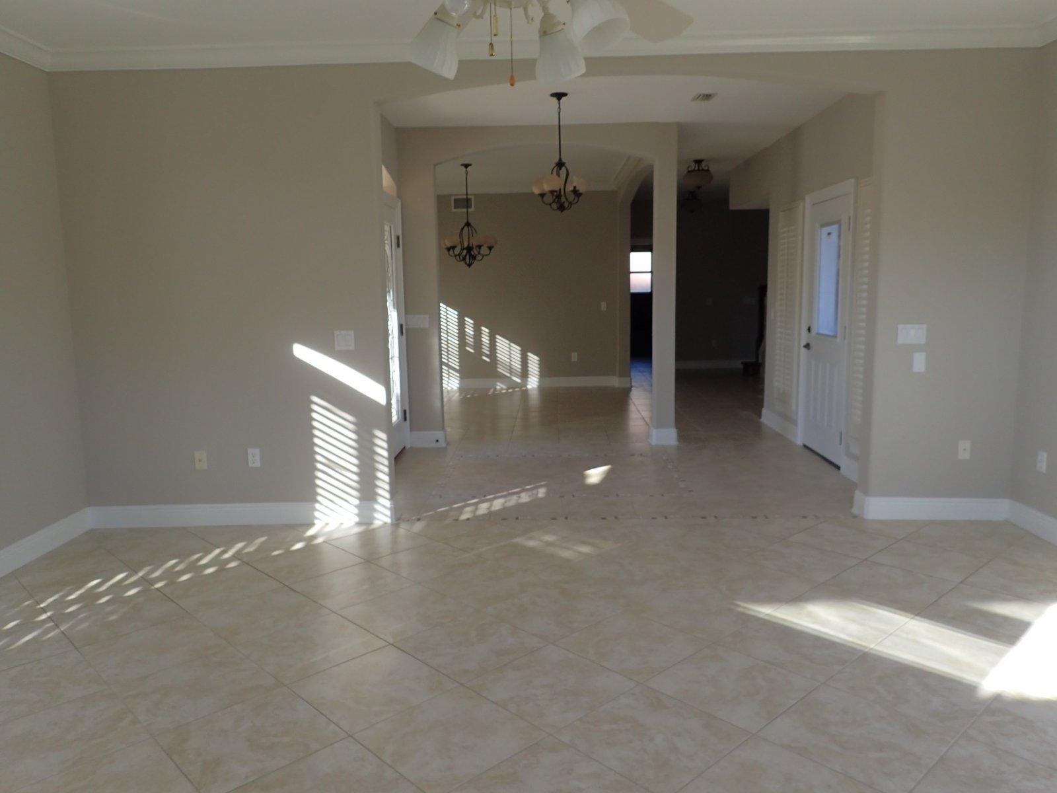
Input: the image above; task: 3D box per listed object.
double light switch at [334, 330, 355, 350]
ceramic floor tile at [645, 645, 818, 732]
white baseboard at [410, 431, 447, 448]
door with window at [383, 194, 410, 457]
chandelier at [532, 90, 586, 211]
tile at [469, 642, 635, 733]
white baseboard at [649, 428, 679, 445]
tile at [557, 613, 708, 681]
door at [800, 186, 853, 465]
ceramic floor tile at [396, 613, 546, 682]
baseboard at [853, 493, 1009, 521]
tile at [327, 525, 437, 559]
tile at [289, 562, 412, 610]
[{"bbox_3d":[-1.110,-0.336,4.606,0.116,0.115,0.008,-1,7,2],"label":"double light switch"},{"bbox_3d":[0.720,1.022,2.704,0.452,0.010,0.452,-8,10,-43],"label":"ceramic floor tile"},{"bbox_3d":[-0.948,0.408,7.224,0.345,0.146,0.015,-1,7,2],"label":"white baseboard"},{"bbox_3d":[-1.177,-0.522,6.359,0.060,2.080,0.940,-1,8,2],"label":"door with window"},{"bbox_3d":[0.222,-1.740,5.487,0.382,0.821,0.382,-1,8,2],"label":"chandelier"},{"bbox_3d":[0.082,1.030,2.728,0.452,0.010,0.452,-8,10,-43],"label":"tile"},{"bbox_3d":[1.208,0.349,6.879,0.245,0.135,0.225,-1,8,2],"label":"white baseboard"},{"bbox_3d":[0.411,0.986,3.033,0.452,0.010,0.452,-8,10,-43],"label":"tile"},{"bbox_3d":[2.362,-0.553,6.087,0.060,2.100,1.014,-1,8,2],"label":"door"},{"bbox_3d":[-0.226,0.985,3.028,0.446,0.010,0.446,-8,11,-43],"label":"ceramic floor tile"},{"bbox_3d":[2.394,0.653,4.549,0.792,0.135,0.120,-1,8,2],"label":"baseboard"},{"bbox_3d":[-0.838,0.840,4.380,0.452,0.010,0.452,-8,10,-43],"label":"tile"},{"bbox_3d":[-0.854,0.923,3.716,0.452,0.010,0.452,-8,10,-43],"label":"tile"}]

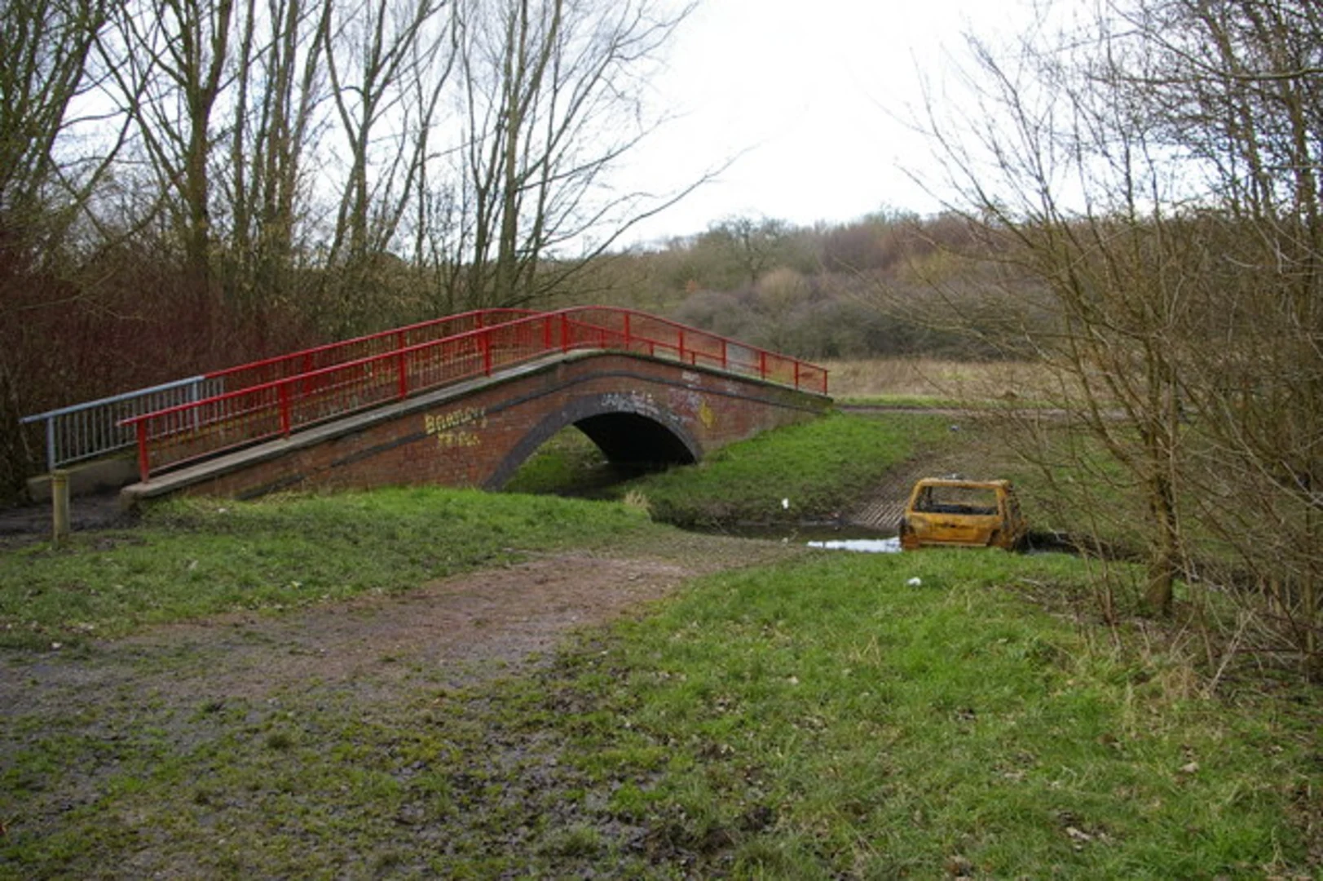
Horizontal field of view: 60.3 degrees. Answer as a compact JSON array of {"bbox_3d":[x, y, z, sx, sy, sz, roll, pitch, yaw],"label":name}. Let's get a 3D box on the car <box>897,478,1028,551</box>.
[{"bbox_3d":[5.071,1.240,18.722,1.600,1.330,3.650,1,1,21],"label":"car"}]

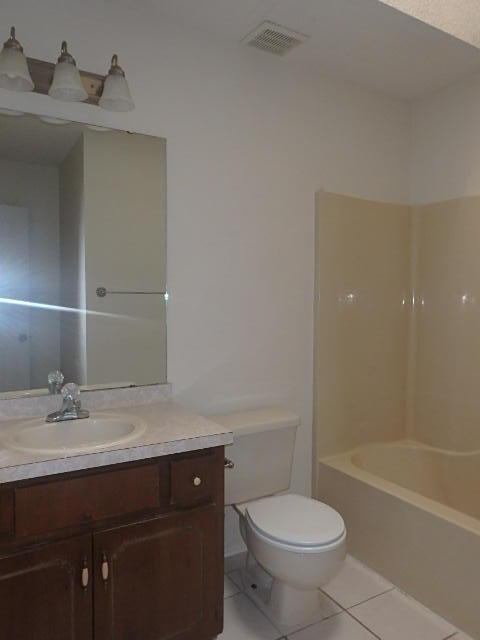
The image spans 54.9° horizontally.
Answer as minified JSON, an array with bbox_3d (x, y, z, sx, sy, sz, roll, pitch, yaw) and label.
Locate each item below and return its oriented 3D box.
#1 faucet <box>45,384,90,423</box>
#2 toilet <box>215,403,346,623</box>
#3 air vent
[{"bbox_3d":[-0.591,0.286,1.611,0.150,0.130,0.160,-1,2,-30],"label":"faucet"},{"bbox_3d":[0.170,0.822,1.891,0.415,0.744,0.655,-1,2,-30],"label":"toilet"},{"bbox_3d":[0.157,-1.240,2.054,0.235,0.025,0.200,-1,2,-30],"label":"air vent"}]

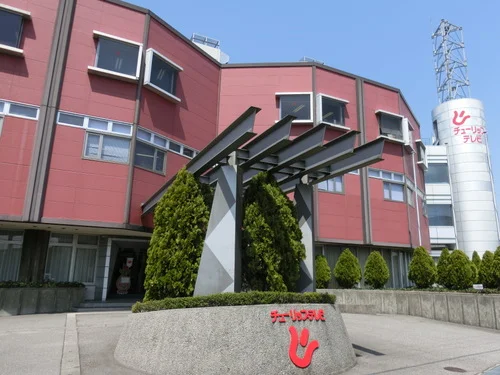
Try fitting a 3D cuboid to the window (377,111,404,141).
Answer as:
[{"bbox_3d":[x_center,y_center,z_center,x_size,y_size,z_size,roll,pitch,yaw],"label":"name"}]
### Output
[{"bbox_3d":[7.358,-3.104,18.867,1.659,1.512,0.337,7,-14,-25],"label":"window"}]

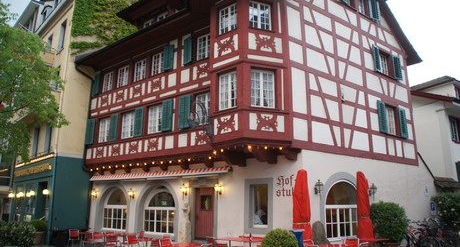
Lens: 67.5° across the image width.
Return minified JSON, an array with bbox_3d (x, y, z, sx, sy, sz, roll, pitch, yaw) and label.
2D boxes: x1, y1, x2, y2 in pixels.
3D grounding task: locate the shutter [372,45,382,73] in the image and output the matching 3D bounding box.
[{"bbox_3d":[7.040,-3.067,16.414,0.060,1.282,0.520,-12,-18,42],"label":"shutter"}]

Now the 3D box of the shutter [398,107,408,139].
[{"bbox_3d":[8.153,0.000,16.198,0.630,1.410,0.060,10,-16,-36],"label":"shutter"}]

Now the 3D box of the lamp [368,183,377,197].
[{"bbox_3d":[5.689,2.649,13.618,0.240,0.490,0.290,10,-16,-36],"label":"lamp"}]

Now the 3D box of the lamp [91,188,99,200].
[{"bbox_3d":[-7.473,3.874,18.927,0.240,0.490,0.290,-10,-16,37],"label":"lamp"}]

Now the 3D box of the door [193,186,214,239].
[{"bbox_3d":[-1.056,3.797,14.576,1.084,2.095,0.100,-10,-17,36],"label":"door"}]

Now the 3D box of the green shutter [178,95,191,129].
[{"bbox_3d":[-2.000,-0.528,15.239,0.640,1.492,0.060,-10,-17,36],"label":"green shutter"}]

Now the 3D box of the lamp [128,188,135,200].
[{"bbox_3d":[-4.935,3.507,17.254,0.230,0.550,0.300,-10,-17,36],"label":"lamp"}]

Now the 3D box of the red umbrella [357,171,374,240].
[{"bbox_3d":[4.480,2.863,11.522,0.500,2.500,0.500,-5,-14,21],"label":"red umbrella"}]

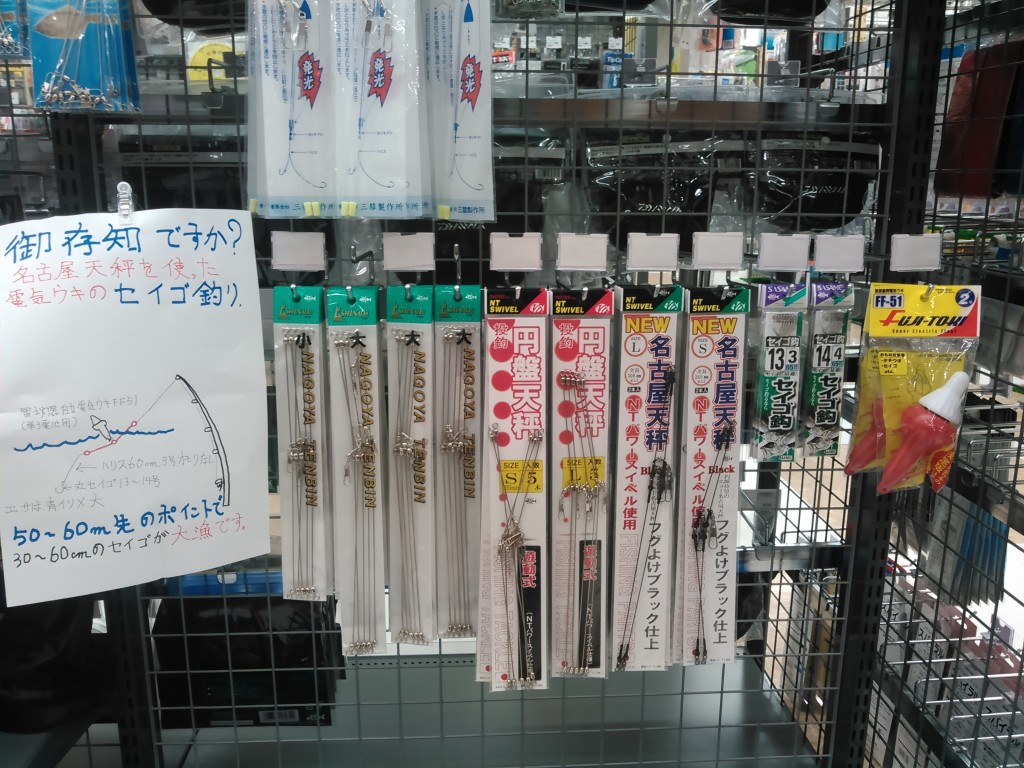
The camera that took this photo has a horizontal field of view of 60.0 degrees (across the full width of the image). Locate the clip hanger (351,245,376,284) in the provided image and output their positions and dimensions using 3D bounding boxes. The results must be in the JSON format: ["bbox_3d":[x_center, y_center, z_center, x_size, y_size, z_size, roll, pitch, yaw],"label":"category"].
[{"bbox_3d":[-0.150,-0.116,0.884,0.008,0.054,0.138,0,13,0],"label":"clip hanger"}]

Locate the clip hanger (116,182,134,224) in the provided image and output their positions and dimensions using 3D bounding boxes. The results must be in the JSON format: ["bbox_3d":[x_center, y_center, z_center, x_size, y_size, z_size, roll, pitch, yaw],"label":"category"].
[{"bbox_3d":[-0.390,-0.182,0.895,0.016,0.044,0.018,-1,13,-6],"label":"clip hanger"}]

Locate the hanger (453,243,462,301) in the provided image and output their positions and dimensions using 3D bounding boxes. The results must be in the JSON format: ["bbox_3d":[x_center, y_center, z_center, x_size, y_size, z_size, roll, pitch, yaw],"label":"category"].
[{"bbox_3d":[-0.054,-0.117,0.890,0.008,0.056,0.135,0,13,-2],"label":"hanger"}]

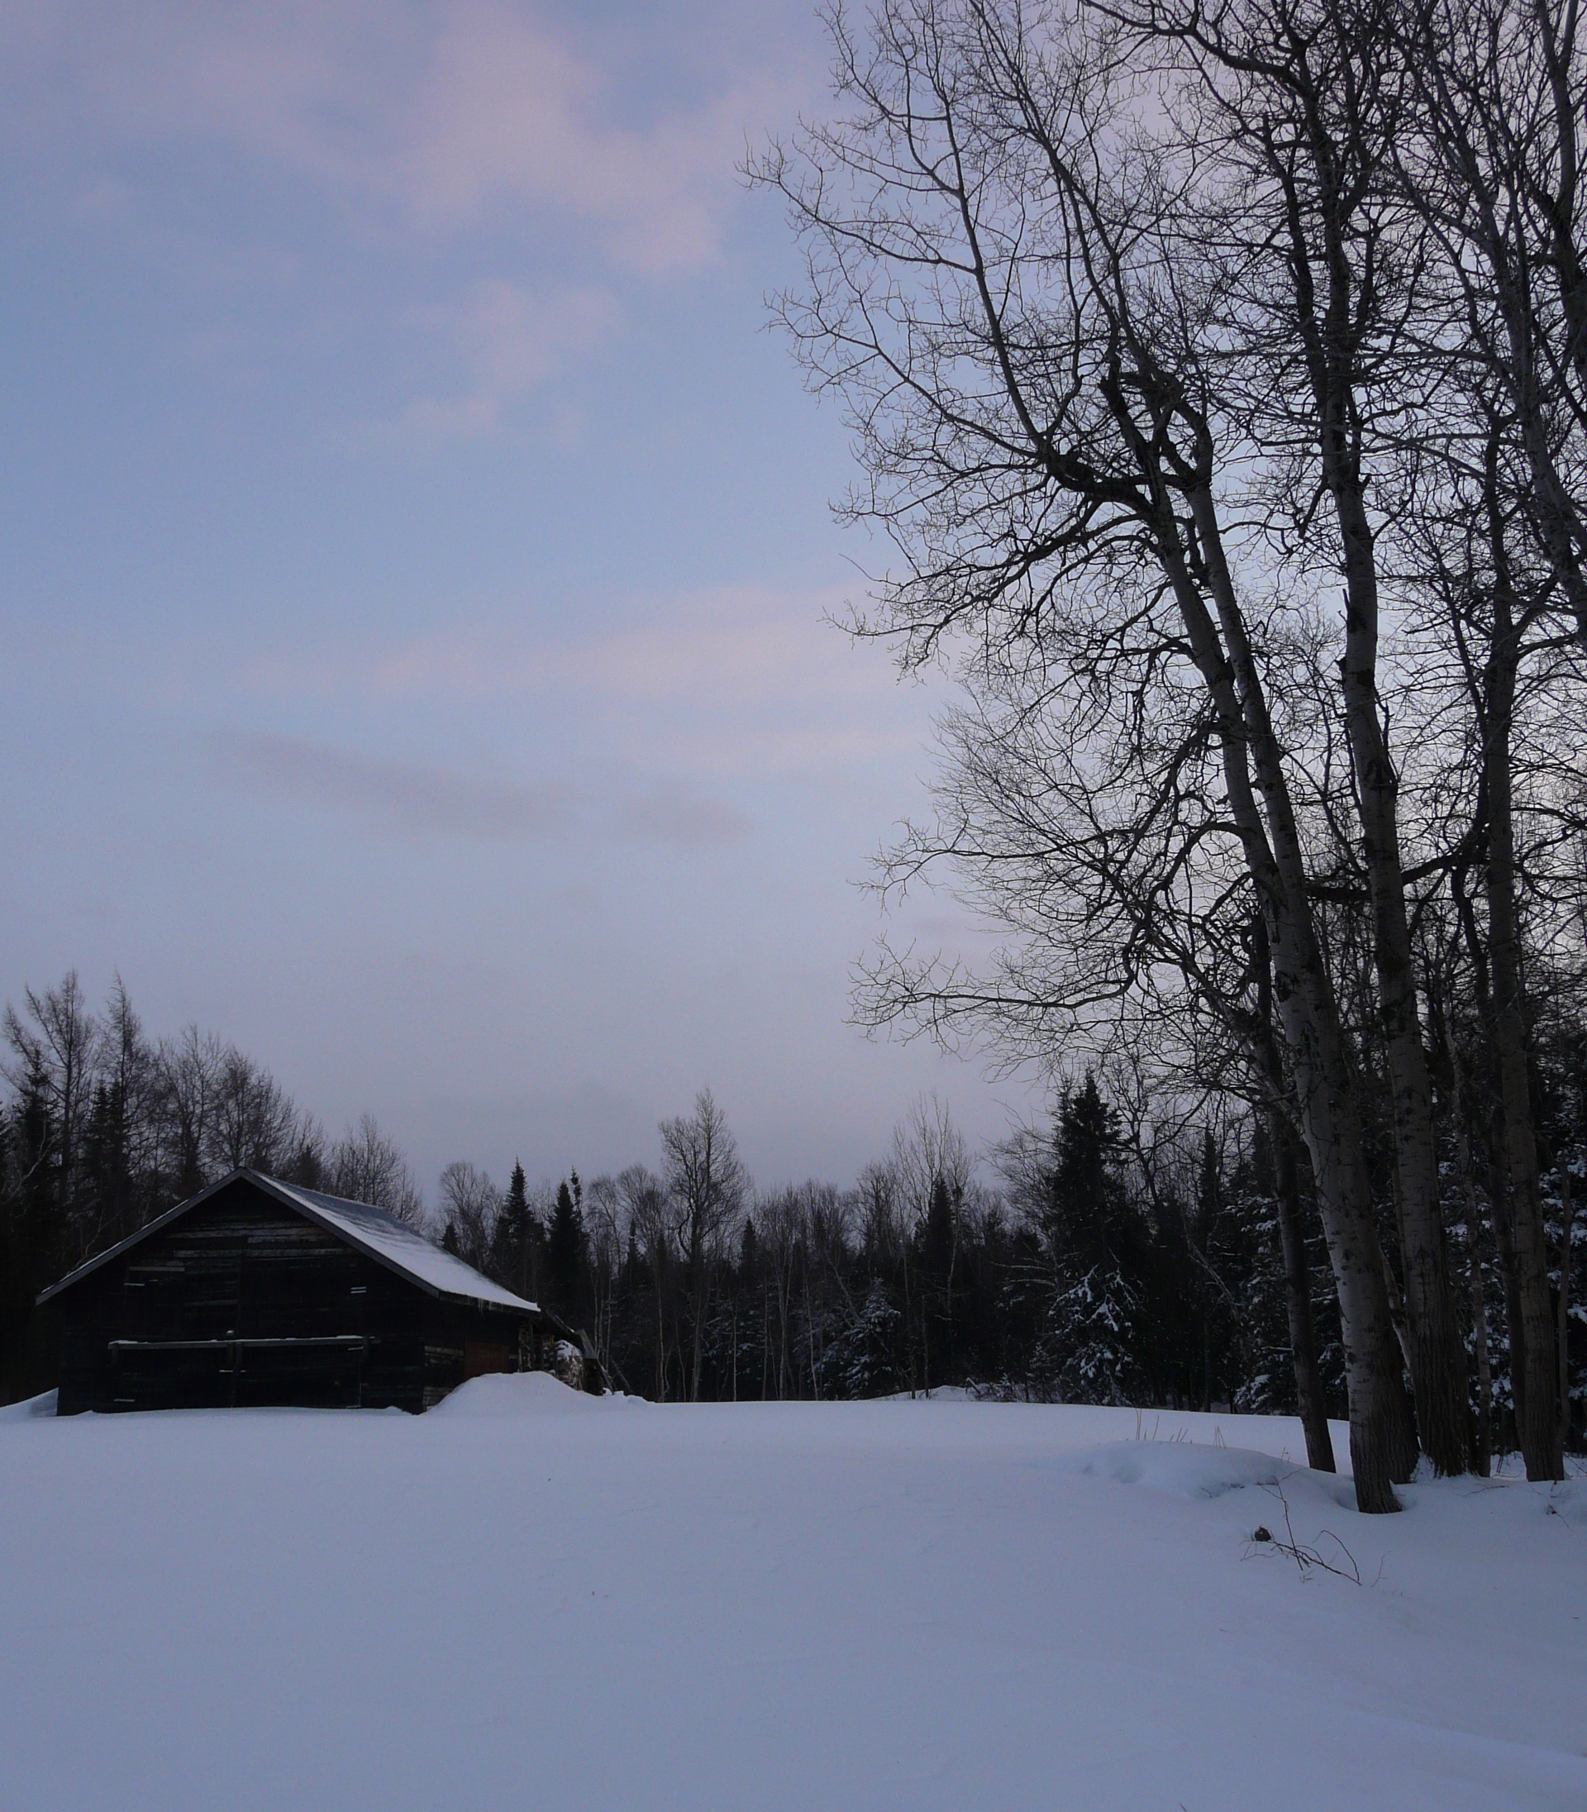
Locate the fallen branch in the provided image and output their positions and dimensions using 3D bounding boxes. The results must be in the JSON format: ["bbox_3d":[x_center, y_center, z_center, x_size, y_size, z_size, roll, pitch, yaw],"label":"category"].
[{"bbox_3d":[2.907,3.537,9.600,0.720,0.420,0.600,-1,-16,0],"label":"fallen branch"}]

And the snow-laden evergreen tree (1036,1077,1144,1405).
[{"bbox_3d":[7.541,8.592,43.500,2.900,8.500,2.900,-1,-16,0],"label":"snow-laden evergreen tree"}]

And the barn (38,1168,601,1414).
[{"bbox_3d":[-10.653,9.108,39.342,9.121,5.085,9.487,-2,-16,4],"label":"barn"}]

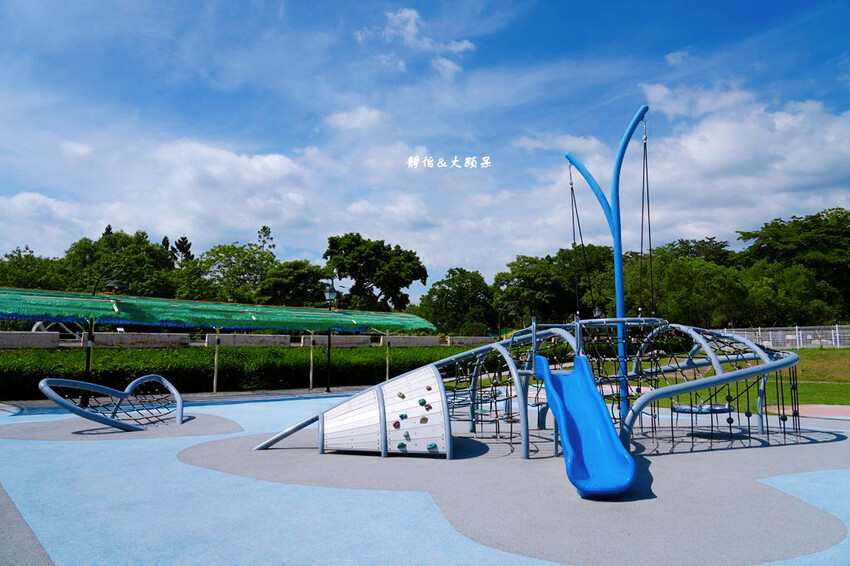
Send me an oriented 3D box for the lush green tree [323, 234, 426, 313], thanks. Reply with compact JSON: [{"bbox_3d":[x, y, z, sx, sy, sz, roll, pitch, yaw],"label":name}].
[{"bbox_3d":[-3.829,1.280,42.127,7.800,10.240,7.800,1,-7,-5],"label":"lush green tree"}]

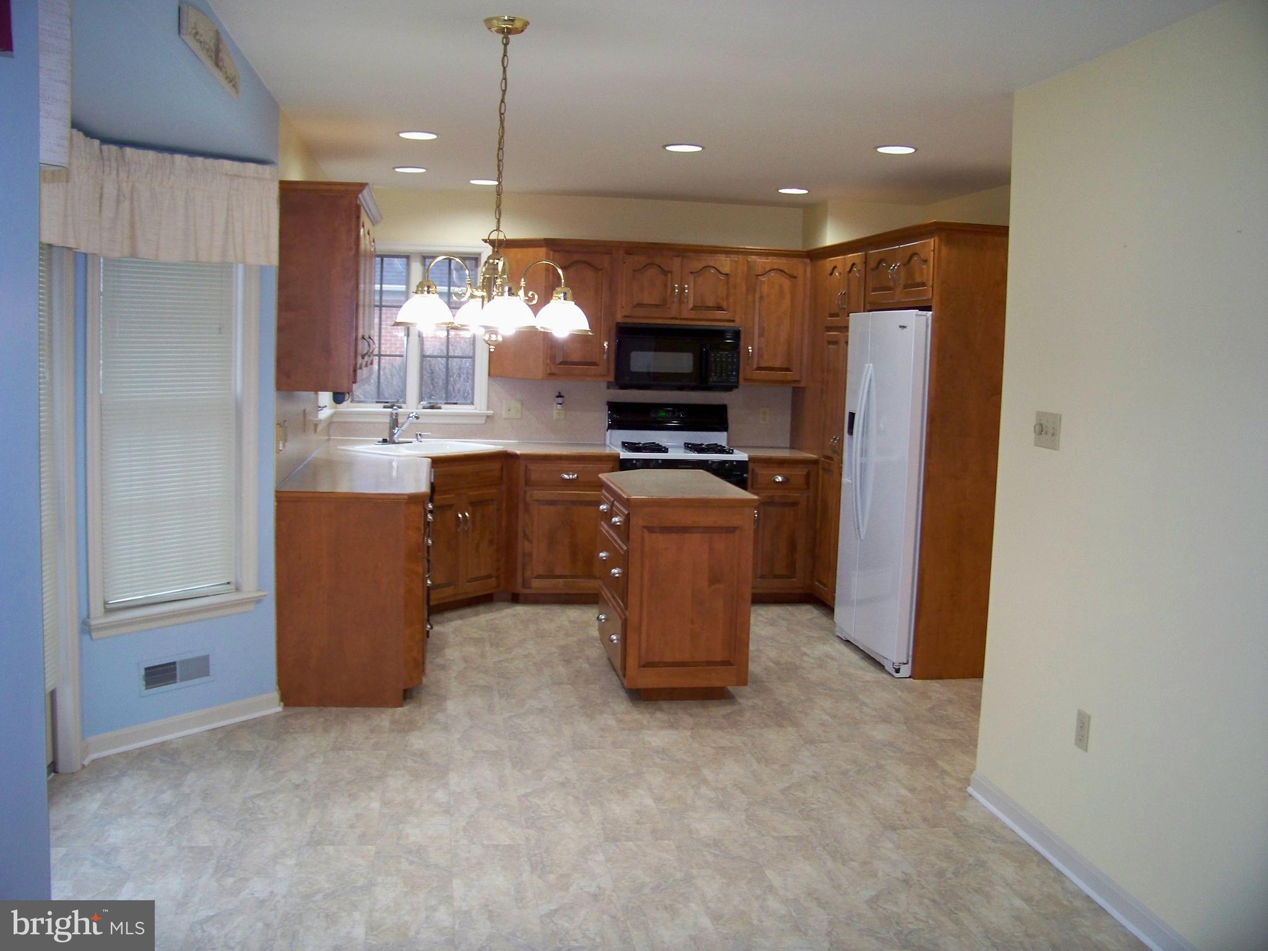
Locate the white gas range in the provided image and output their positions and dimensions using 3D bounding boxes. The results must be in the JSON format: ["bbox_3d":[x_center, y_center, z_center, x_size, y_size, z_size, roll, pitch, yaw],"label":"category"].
[{"bbox_3d":[0.243,0.168,7.337,0.765,1.176,0.670,1,6,-9],"label":"white gas range"}]

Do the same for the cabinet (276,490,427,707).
[{"bbox_3d":[-1.269,0.454,5.656,0.615,0.914,1.300,1,6,-9],"label":"cabinet"}]

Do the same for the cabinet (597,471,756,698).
[{"bbox_3d":[0.149,0.485,5.649,0.580,0.914,1.130,1,6,-9],"label":"cabinet"}]

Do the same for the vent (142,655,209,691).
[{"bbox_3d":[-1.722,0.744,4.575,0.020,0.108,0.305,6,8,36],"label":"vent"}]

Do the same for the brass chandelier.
[{"bbox_3d":[-0.384,-0.809,3.369,0.566,0.903,0.566,1,6,-9],"label":"brass chandelier"}]

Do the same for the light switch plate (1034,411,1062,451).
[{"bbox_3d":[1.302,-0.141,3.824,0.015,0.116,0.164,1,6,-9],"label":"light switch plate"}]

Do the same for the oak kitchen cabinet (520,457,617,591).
[{"bbox_3d":[-0.423,0.275,7.270,0.585,0.850,0.610,1,6,-9],"label":"oak kitchen cabinet"}]

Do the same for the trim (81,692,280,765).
[{"bbox_3d":[-1.683,0.950,4.610,0.028,0.083,0.840,6,8,36],"label":"trim"}]

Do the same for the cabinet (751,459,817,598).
[{"bbox_3d":[0.838,0.290,7.591,0.390,0.855,0.620,1,6,-9],"label":"cabinet"}]

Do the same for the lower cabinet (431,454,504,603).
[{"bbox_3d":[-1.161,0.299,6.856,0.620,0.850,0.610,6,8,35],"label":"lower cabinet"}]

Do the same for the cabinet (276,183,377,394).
[{"bbox_3d":[-1.331,-0.812,5.368,0.358,0.842,1.035,1,6,-9],"label":"cabinet"}]

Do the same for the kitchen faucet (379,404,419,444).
[{"bbox_3d":[-1.356,-0.293,7.041,0.200,0.230,0.190,6,8,35],"label":"kitchen faucet"}]

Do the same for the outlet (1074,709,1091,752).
[{"bbox_3d":[1.329,0.758,3.590,0.010,0.115,0.072,1,6,-9],"label":"outlet"}]

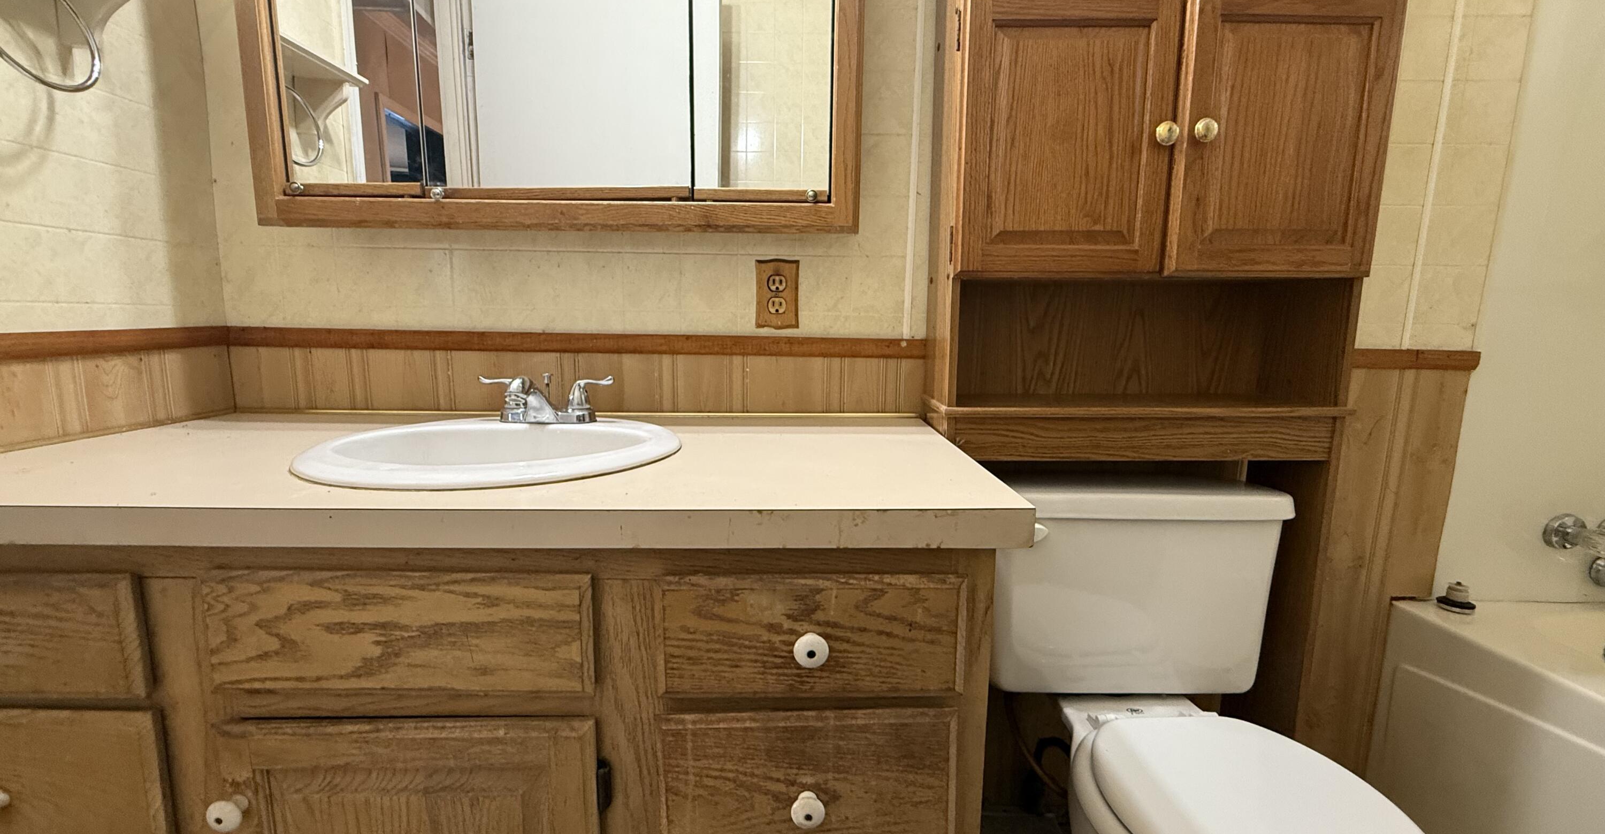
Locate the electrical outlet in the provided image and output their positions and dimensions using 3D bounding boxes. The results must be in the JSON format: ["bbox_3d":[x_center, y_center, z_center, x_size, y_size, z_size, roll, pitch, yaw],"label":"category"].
[{"bbox_3d":[-0.043,-0.216,1.148,0.076,0.121,0.012,1,9,0],"label":"electrical outlet"}]

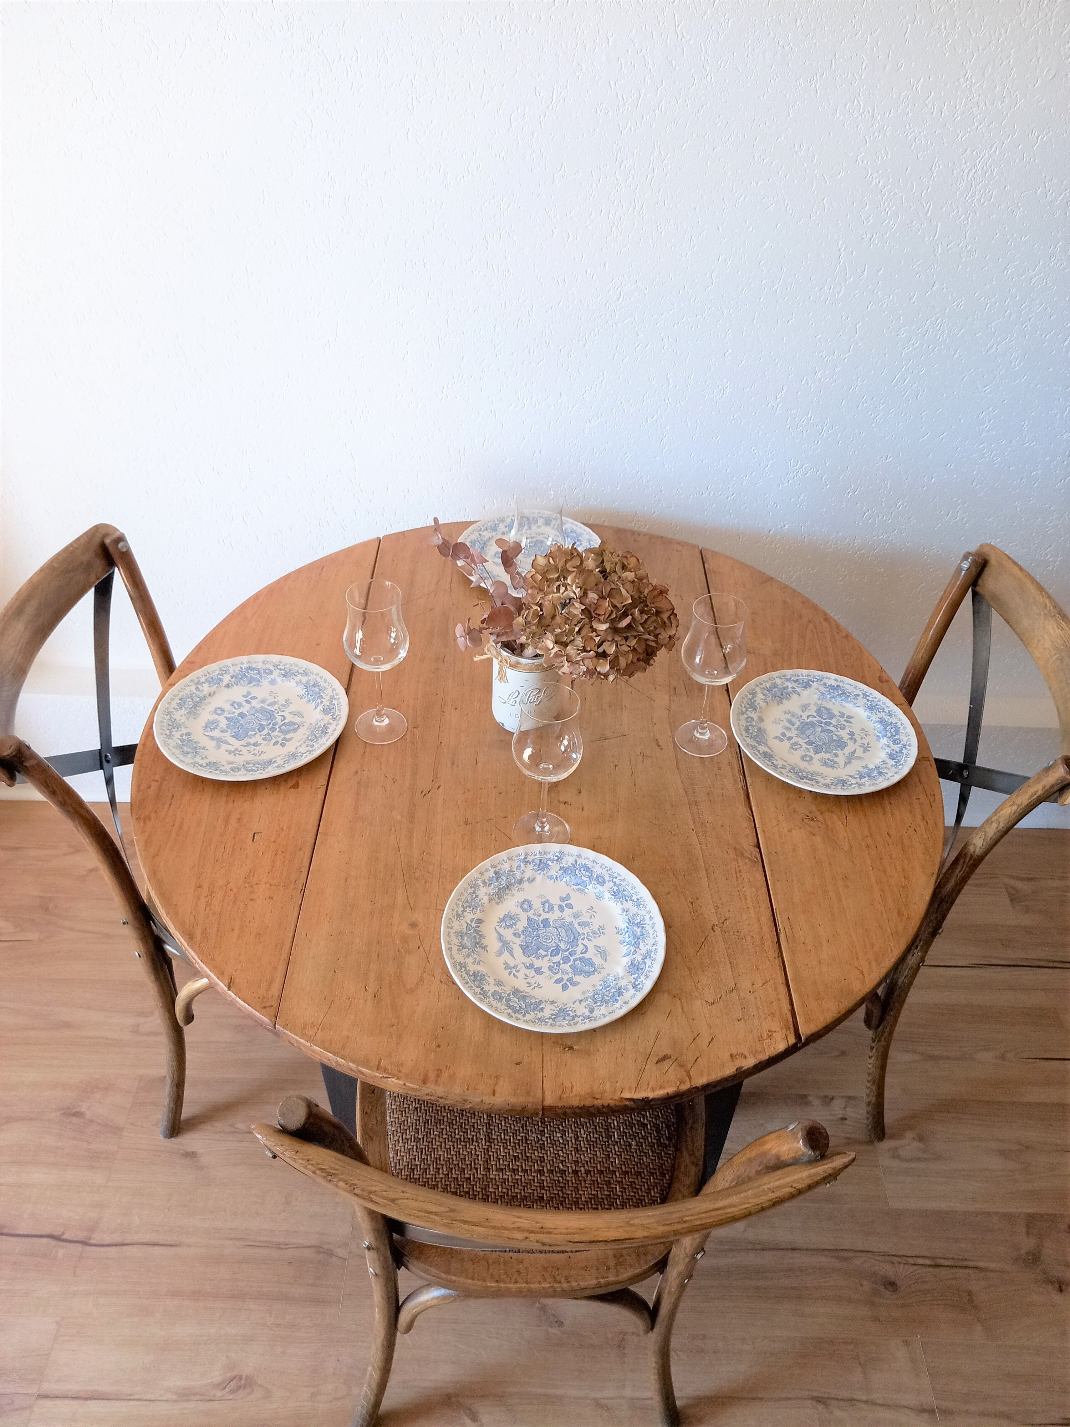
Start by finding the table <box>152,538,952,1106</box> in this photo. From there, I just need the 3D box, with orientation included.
[{"bbox_3d":[-0.005,0.304,1.636,1.045,0.765,1.045,2,43,-1],"label":"table"}]

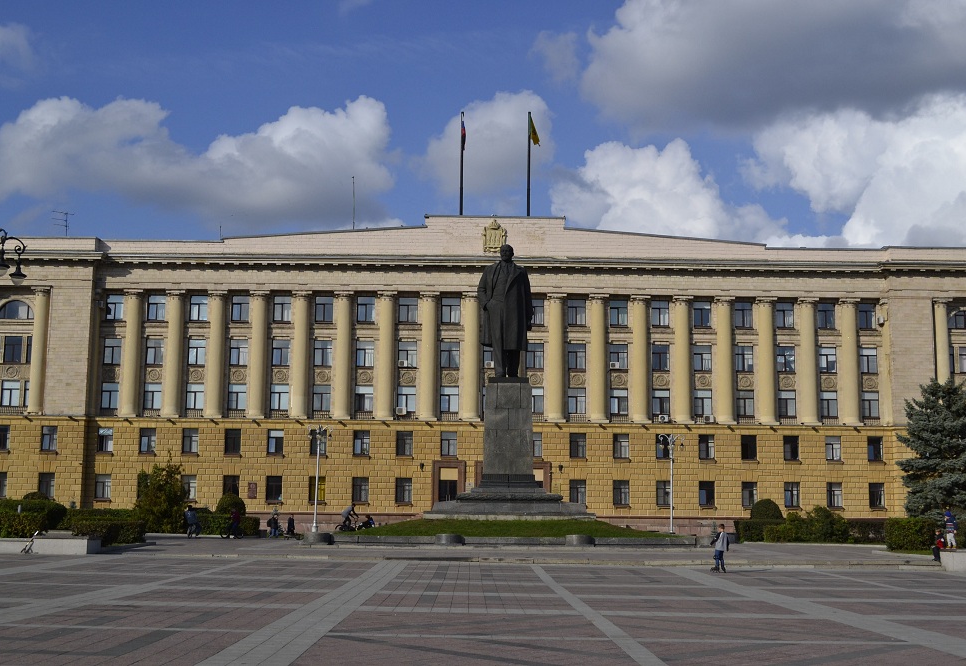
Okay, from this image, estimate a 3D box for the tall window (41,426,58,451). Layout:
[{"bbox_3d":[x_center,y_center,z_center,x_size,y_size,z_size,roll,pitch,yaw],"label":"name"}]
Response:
[{"bbox_3d":[-36.259,8.839,97.610,1.232,1.969,0.200,1,-8,-1],"label":"tall window"}]

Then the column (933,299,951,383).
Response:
[{"bbox_3d":[37.049,2.367,93.215,1.500,10.374,1.450,1,-8,0],"label":"column"}]

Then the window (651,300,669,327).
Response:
[{"bbox_3d":[15.670,-1.670,102.752,1.562,2.365,0.250,1,-8,-1],"label":"window"}]

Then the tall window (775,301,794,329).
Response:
[{"bbox_3d":[26.524,-1.491,102.257,1.496,2.222,0.200,1,-8,-1],"label":"tall window"}]

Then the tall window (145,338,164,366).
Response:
[{"bbox_3d":[-27.133,1.582,96.620,1.520,2.200,0.250,1,-8,-1],"label":"tall window"}]

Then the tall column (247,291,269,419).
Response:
[{"bbox_3d":[-18.491,1.792,95.839,1.600,10.500,1.500,1,-8,-1],"label":"tall column"}]

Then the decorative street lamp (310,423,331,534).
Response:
[{"bbox_3d":[-10.483,9.304,74.003,1.586,6.928,1.586,1,-8,-1],"label":"decorative street lamp"}]

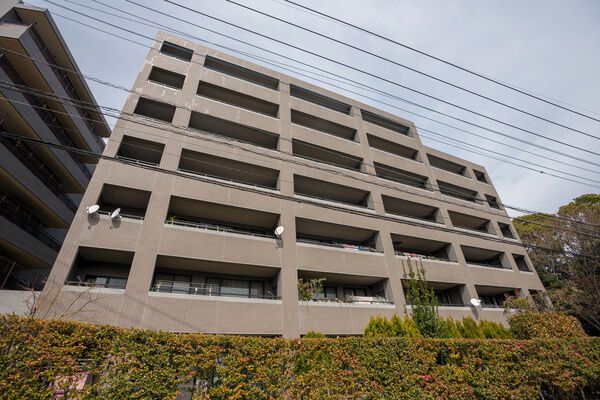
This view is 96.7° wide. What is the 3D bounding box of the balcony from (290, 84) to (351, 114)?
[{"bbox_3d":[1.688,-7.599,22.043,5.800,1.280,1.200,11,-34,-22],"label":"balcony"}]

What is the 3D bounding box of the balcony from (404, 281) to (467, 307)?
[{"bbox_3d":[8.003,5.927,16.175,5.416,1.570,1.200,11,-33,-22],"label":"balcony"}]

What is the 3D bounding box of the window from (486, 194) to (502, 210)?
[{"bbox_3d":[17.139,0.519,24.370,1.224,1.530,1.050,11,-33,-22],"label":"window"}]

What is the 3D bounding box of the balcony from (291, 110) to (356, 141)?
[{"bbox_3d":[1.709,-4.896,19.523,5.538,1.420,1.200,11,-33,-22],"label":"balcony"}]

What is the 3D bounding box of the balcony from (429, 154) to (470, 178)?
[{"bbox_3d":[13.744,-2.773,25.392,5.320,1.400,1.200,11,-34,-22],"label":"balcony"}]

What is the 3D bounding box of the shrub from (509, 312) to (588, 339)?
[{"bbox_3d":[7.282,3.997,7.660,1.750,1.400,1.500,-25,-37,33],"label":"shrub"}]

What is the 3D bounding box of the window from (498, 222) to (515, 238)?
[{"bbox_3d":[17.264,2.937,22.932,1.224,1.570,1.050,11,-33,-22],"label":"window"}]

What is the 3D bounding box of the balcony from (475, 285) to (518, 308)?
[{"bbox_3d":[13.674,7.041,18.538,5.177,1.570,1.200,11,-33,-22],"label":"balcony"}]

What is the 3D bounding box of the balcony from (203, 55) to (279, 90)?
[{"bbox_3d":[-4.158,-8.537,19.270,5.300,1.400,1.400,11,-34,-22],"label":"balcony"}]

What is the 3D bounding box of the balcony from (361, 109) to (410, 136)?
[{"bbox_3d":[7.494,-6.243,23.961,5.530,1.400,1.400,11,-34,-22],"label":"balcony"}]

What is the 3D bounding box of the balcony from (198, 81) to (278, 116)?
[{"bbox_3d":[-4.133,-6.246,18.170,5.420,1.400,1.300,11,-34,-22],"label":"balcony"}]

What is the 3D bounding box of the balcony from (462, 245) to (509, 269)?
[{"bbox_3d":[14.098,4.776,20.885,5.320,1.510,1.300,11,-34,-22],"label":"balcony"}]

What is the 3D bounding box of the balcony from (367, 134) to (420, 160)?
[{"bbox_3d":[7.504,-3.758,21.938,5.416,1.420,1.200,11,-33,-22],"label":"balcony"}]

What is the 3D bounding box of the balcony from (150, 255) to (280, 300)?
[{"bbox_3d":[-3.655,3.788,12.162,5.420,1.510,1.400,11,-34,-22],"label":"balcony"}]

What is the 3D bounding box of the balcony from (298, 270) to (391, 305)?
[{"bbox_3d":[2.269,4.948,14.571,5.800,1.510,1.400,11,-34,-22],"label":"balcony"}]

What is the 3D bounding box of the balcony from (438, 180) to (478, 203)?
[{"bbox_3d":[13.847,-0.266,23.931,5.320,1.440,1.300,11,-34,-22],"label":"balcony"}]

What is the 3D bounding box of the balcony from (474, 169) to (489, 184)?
[{"bbox_3d":[18.014,-2.177,26.729,1.840,1.400,0.350,11,-34,-22],"label":"balcony"}]

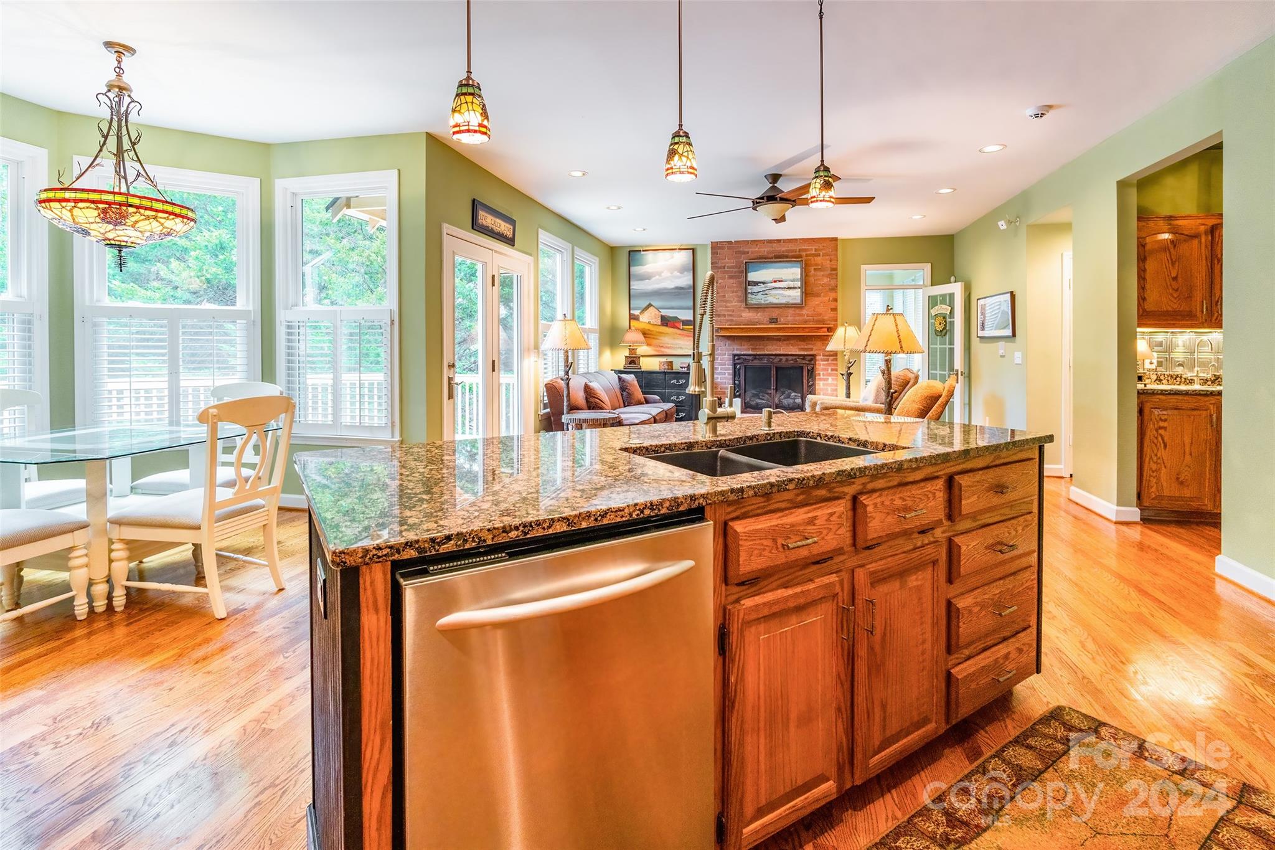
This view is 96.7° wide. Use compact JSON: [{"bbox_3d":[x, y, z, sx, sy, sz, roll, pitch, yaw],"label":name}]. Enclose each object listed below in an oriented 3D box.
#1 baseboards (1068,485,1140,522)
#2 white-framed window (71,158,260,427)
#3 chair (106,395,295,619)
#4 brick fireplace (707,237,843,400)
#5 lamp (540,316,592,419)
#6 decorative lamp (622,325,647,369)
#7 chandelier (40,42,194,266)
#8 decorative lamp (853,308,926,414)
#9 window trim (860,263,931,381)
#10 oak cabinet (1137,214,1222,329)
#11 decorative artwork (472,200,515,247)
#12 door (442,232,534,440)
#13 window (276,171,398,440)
[{"bbox_3d":[3.475,0.576,4.240,0.150,0.110,0.640,1,5,14],"label":"baseboards"},{"bbox_3d":[-3.173,-0.809,3.871,1.020,1.880,0.140,-2,5,-29],"label":"white-framed window"},{"bbox_3d":[-2.128,0.359,2.762,0.660,1.000,0.510,1,4,13],"label":"chair"},{"bbox_3d":[1.942,-1.346,8.060,1.790,2.650,0.420,1,5,12],"label":"brick fireplace"},{"bbox_3d":[-0.663,-0.289,5.350,0.470,1.510,0.470,0,5,0],"label":"lamp"},{"bbox_3d":[-0.048,-1.077,8.062,0.390,0.600,0.390,1,4,13],"label":"decorative lamp"},{"bbox_3d":[-2.558,-1.315,2.800,0.580,1.110,0.580,0,5,0],"label":"chandelier"},{"bbox_3d":[1.601,-0.017,3.620,0.470,1.480,0.470,0,5,0],"label":"decorative lamp"},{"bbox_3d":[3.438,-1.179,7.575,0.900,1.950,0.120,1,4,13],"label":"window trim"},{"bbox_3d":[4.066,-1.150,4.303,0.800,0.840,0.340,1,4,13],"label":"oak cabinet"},{"bbox_3d":[-1.257,-1.780,5.000,0.040,0.250,0.760,1,5,14],"label":"decorative artwork"},{"bbox_3d":[-1.250,-0.499,4.894,0.120,2.140,1.630,1,4,13],"label":"door"},{"bbox_3d":[-2.144,-0.837,4.062,0.970,1.890,0.140,1,4,10],"label":"window"}]

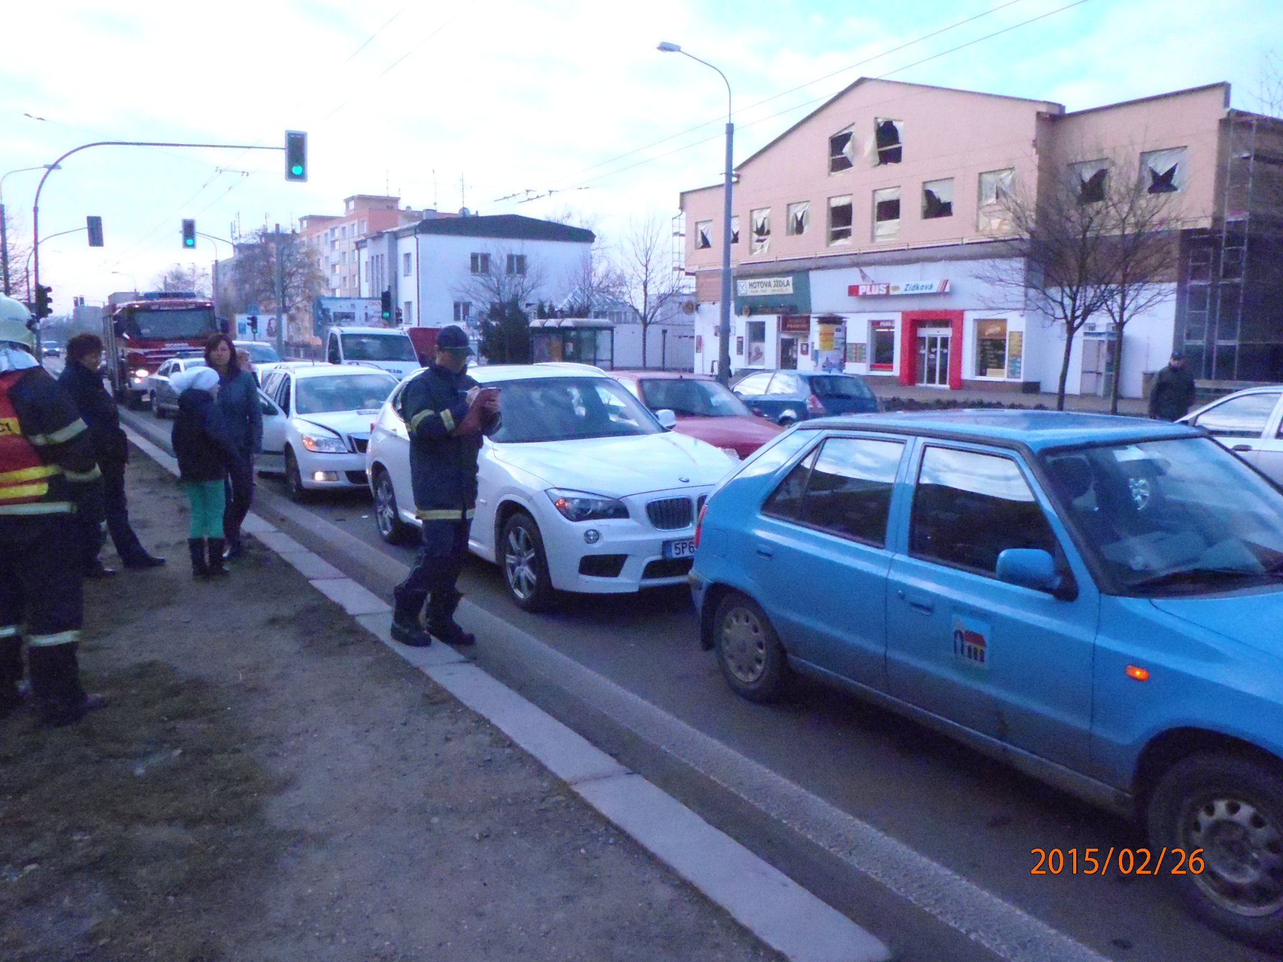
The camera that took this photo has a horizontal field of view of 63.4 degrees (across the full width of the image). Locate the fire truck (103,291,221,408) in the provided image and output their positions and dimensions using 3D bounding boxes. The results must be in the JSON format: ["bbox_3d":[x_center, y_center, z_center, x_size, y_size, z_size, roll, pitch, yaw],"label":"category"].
[{"bbox_3d":[-15.531,-4.204,33.197,2.500,3.200,8.000,-4,8,-30],"label":"fire truck"}]

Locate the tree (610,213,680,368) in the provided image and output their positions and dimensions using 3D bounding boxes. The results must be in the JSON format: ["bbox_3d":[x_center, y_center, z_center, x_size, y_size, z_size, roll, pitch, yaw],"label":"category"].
[{"bbox_3d":[0.107,-9.455,53.532,3.500,8.440,3.500,0,7,0],"label":"tree"}]

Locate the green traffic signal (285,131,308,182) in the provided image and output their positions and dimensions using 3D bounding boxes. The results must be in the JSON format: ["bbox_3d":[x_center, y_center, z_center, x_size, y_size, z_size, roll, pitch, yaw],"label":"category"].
[{"bbox_3d":[-9.075,-8.543,27.300,0.580,1.340,0.350,-3,8,-25],"label":"green traffic signal"}]

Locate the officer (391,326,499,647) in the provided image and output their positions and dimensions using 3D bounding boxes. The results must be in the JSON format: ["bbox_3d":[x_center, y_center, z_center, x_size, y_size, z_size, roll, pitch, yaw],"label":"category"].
[{"bbox_3d":[-1.115,0.005,5.809,0.560,1.760,0.560,5,9,34],"label":"officer"}]

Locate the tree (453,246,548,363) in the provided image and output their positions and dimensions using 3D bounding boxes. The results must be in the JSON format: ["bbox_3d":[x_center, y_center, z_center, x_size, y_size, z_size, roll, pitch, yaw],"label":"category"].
[{"bbox_3d":[-7.534,-9.024,55.443,4.900,7.030,4.900,0,7,0],"label":"tree"}]

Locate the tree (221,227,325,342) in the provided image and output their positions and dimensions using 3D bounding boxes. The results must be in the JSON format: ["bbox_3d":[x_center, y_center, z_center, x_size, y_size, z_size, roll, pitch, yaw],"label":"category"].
[{"bbox_3d":[-32.684,-16.488,92.768,9.200,12.170,9.200,-4,8,-30],"label":"tree"}]

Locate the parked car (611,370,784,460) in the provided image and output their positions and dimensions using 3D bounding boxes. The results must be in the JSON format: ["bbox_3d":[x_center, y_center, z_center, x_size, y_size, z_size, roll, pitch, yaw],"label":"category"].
[{"bbox_3d":[0.216,-0.584,12.563,1.670,1.430,3.950,-4,9,-31],"label":"parked car"}]

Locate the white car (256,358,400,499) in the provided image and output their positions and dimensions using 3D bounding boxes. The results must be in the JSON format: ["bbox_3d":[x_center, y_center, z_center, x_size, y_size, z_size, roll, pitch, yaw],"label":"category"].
[{"bbox_3d":[-3.886,-0.739,13.307,1.800,1.470,4.550,-4,8,-30],"label":"white car"}]

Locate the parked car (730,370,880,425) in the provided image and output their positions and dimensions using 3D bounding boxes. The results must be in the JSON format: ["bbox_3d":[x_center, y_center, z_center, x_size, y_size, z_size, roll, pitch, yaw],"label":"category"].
[{"bbox_3d":[2.676,-1.388,19.441,1.680,1.430,3.980,-4,8,-29],"label":"parked car"}]

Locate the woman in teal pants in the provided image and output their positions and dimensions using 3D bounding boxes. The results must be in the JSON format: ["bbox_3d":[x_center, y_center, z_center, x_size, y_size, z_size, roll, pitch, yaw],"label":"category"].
[{"bbox_3d":[-3.170,-0.078,7.433,0.430,1.470,0.340,6,9,37],"label":"woman in teal pants"}]

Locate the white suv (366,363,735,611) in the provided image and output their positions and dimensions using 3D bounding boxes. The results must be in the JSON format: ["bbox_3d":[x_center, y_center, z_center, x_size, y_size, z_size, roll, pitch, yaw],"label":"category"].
[{"bbox_3d":[-0.799,-0.108,8.517,1.830,1.550,4.460,-4,9,-32],"label":"white suv"}]

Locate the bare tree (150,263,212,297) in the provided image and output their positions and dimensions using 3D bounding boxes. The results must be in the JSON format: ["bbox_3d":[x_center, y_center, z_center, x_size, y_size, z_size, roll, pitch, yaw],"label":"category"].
[{"bbox_3d":[-49.622,-18.291,112.666,7.000,10.560,7.000,-4,8,-30],"label":"bare tree"}]

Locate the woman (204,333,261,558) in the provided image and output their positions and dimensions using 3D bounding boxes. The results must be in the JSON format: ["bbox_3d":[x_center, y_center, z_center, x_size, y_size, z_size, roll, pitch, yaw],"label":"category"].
[{"bbox_3d":[-3.228,-0.288,8.085,0.520,1.690,0.420,-1,7,-12],"label":"woman"}]

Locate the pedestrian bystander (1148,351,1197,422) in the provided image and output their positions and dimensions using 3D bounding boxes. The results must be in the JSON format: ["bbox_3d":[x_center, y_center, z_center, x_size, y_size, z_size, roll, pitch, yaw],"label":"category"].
[{"bbox_3d":[8.008,-1.088,15.689,0.640,1.720,0.360,5,9,31],"label":"pedestrian bystander"}]

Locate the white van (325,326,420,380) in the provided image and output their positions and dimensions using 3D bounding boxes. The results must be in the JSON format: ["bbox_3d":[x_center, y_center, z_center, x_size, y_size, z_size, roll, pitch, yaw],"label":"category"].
[{"bbox_3d":[-6.430,-2.394,23.536,2.020,2.160,5.300,-4,9,-31],"label":"white van"}]

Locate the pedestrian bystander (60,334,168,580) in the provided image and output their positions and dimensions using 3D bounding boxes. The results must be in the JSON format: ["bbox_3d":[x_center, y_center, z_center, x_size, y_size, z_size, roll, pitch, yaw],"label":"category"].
[{"bbox_3d":[-3.832,-0.212,7.506,0.640,1.710,0.480,-3,8,-21],"label":"pedestrian bystander"}]

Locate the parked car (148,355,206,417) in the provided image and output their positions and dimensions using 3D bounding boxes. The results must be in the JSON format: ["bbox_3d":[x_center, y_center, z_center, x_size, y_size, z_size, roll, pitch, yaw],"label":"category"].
[{"bbox_3d":[-10.765,-2.340,25.622,1.780,1.460,4.500,-5,9,-37],"label":"parked car"}]

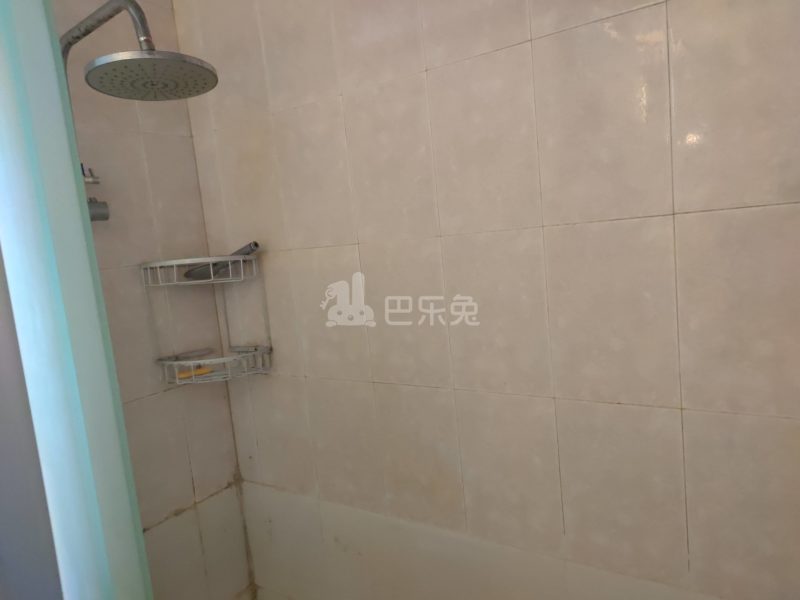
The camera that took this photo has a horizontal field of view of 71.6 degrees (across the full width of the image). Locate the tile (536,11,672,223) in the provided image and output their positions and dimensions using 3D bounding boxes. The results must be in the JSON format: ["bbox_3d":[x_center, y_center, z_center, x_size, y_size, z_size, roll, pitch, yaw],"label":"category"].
[{"bbox_3d":[0.315,-0.276,0.871,0.200,0.300,0.010,-1,8,34],"label":"tile"}]

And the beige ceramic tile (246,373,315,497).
[{"bbox_3d":[-0.289,0.333,1.390,0.200,0.300,0.010,-1,8,34],"label":"beige ceramic tile"}]

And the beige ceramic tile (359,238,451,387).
[{"bbox_3d":[0.013,0.028,1.140,0.202,0.304,0.010,-1,8,34],"label":"beige ceramic tile"}]

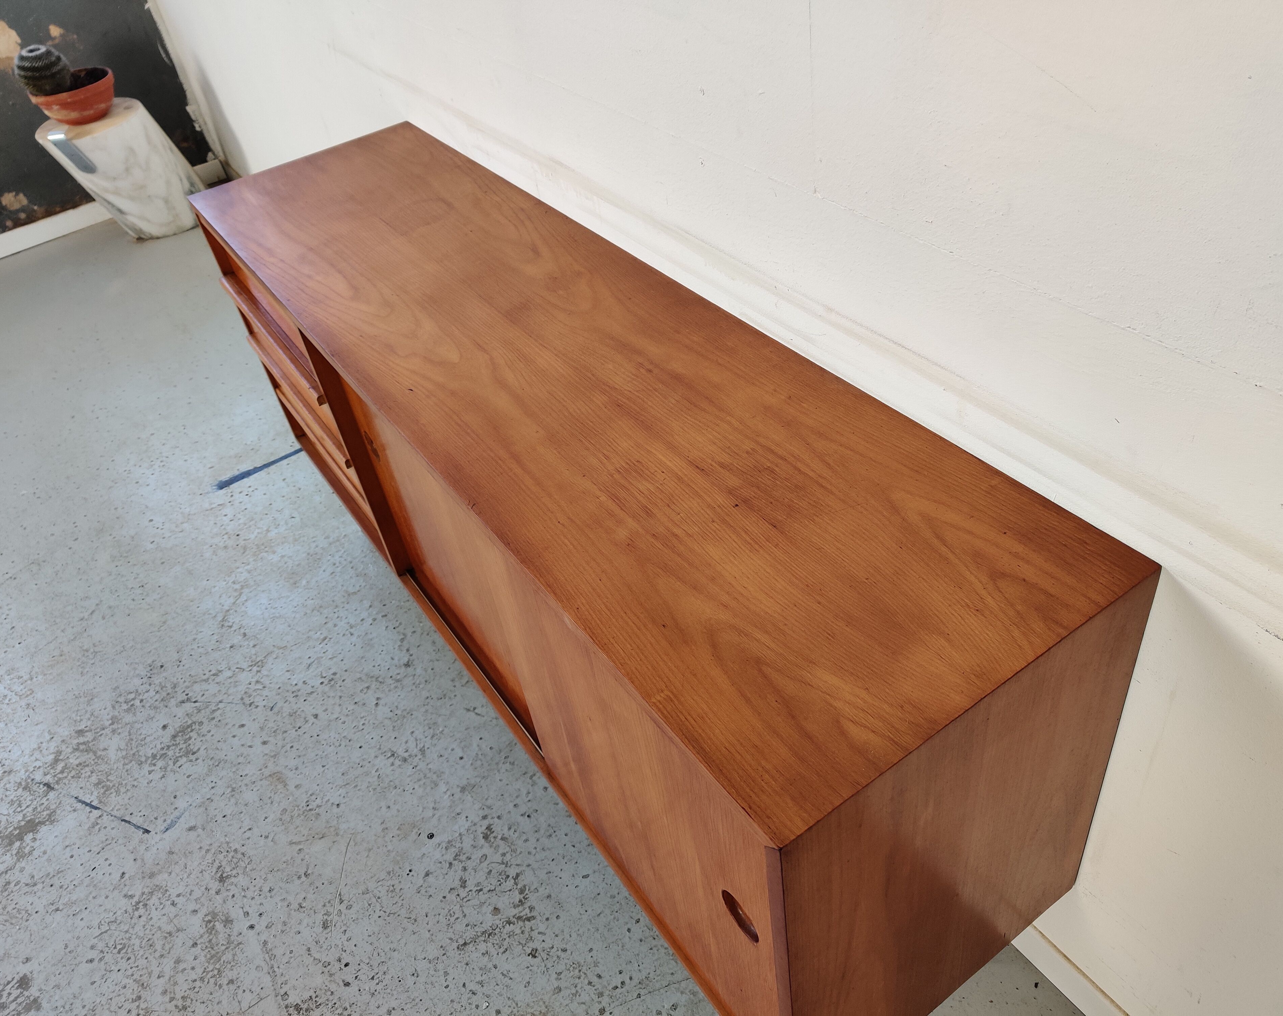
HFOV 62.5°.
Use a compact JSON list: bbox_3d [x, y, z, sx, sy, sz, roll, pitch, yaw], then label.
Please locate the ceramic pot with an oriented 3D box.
[{"bbox_3d":[-1.843,-1.335,3.452,0.256,0.118,0.256,-29,44,-20],"label":"ceramic pot"}]

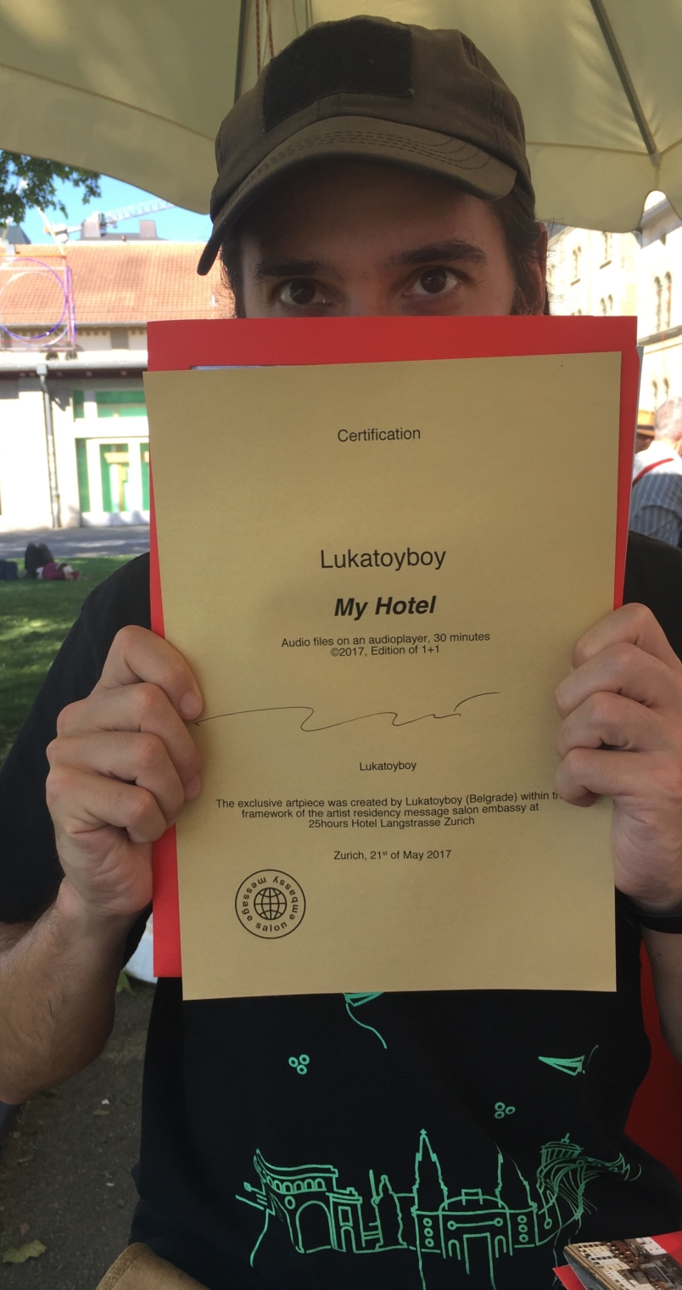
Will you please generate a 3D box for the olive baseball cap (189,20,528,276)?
[{"bbox_3d":[0.009,-0.266,0.580,0.180,0.130,0.265,-6,11,12],"label":"olive baseball cap"}]

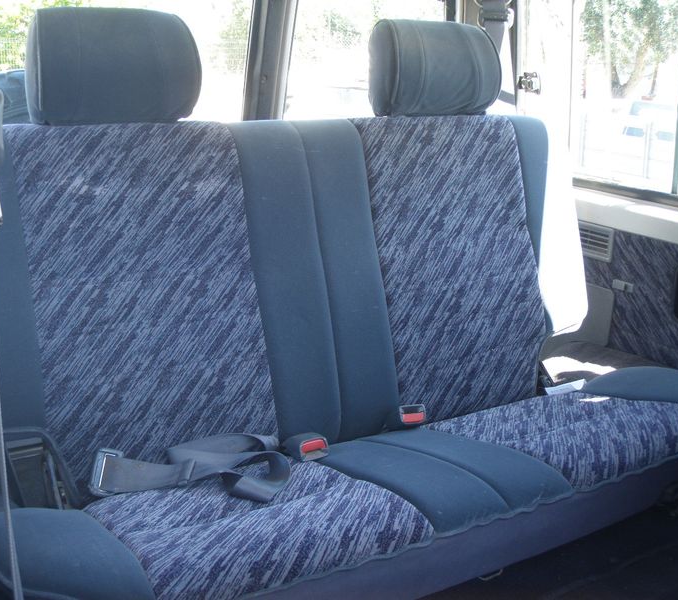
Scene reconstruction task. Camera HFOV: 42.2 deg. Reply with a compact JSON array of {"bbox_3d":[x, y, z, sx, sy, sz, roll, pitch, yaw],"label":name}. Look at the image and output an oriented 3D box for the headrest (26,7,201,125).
[{"bbox_3d":[-0.329,-0.343,1.293,0.232,0.160,0.117,-8,9,-28],"label":"headrest"}]

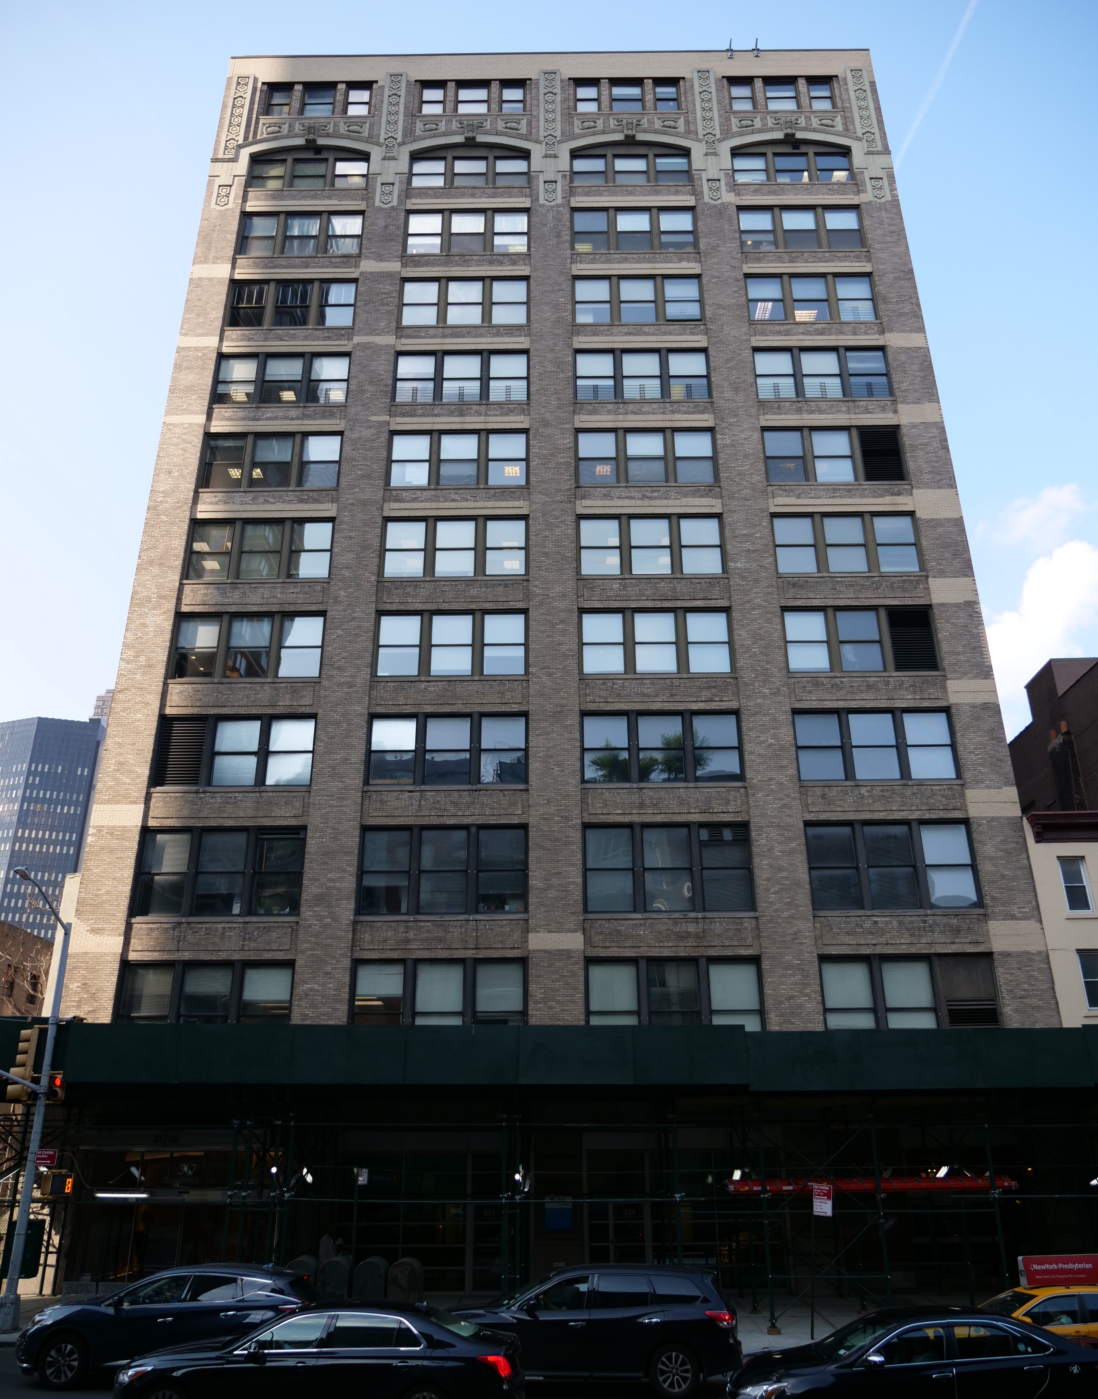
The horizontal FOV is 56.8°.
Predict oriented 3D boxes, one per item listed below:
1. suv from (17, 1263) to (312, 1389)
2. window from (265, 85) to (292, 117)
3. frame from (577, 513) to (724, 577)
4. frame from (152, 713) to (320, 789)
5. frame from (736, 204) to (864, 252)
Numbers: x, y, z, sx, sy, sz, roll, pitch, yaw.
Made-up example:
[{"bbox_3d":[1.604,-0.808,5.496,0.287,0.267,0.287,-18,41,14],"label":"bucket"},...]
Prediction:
[{"bbox_3d":[-6.140,10.323,16.951,4.890,1.690,1.920,-1,-24,0],"label":"suv"},{"bbox_3d":[-11.491,-25.454,43.141,0.967,1.973,0.200,-1,-24,1],"label":"window"},{"bbox_3d":[3.367,-5.227,34.136,4.801,2.452,0.200,-1,-24,1],"label":"frame"},{"bbox_3d":[-9.522,1.589,30.873,4.762,2.442,0.220,-1,-24,0],"label":"frame"},{"bbox_3d":[10.140,-19.132,41.138,4.910,2.595,0.200,0,-24,0],"label":"frame"}]

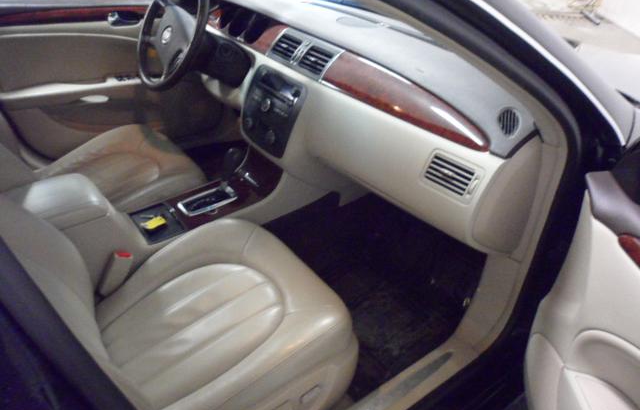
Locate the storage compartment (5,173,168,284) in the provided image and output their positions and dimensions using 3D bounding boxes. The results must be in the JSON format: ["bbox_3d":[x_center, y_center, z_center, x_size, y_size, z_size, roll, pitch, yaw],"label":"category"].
[{"bbox_3d":[-0.602,0.081,1.170,0.340,0.220,0.235,-23,39,-30],"label":"storage compartment"}]

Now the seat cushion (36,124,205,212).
[{"bbox_3d":[-0.678,-0.060,1.566,0.510,0.200,0.520,-23,39,-30],"label":"seat cushion"}]

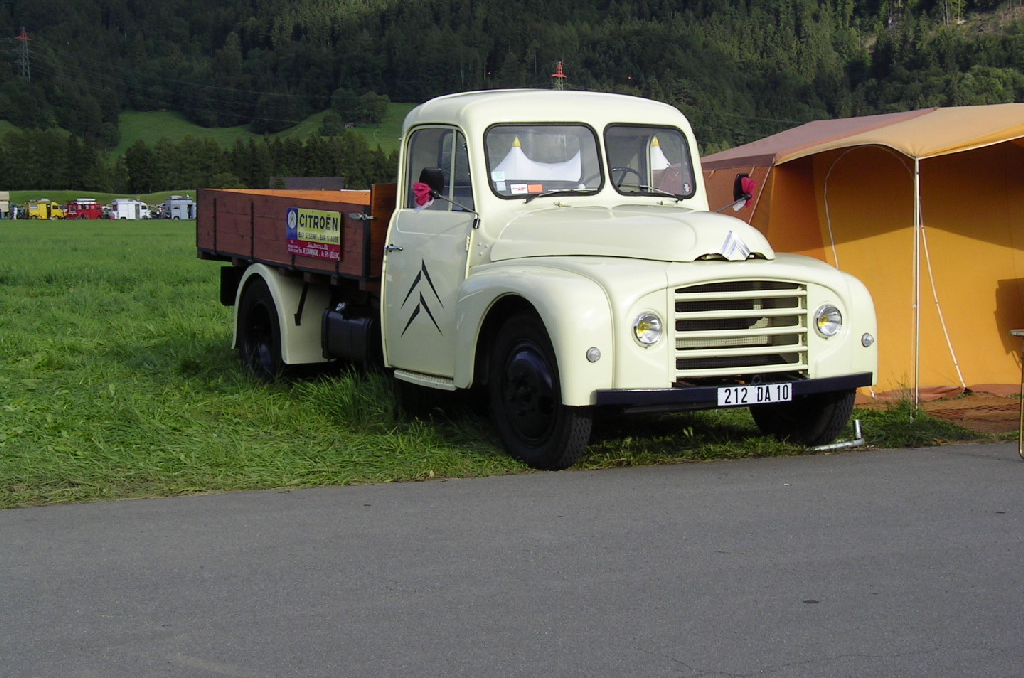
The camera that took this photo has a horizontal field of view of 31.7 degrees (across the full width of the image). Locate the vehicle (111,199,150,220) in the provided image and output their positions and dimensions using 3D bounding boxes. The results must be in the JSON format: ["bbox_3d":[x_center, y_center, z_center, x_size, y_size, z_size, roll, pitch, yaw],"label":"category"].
[{"bbox_3d":[-45.944,-15.488,218.000,4.300,2.550,2.000,-2,5,-29],"label":"vehicle"}]

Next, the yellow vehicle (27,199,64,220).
[{"bbox_3d":[-55.816,-15.346,216.000,4.300,2.550,2.000,-2,5,-27],"label":"yellow vehicle"}]

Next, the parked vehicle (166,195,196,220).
[{"bbox_3d":[-39.710,-15.765,219.000,4.300,2.900,2.000,-2,5,-28],"label":"parked vehicle"}]

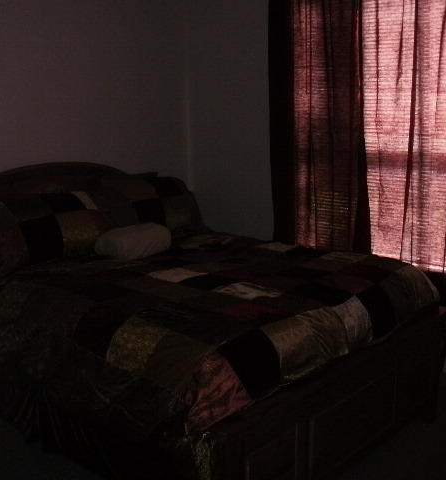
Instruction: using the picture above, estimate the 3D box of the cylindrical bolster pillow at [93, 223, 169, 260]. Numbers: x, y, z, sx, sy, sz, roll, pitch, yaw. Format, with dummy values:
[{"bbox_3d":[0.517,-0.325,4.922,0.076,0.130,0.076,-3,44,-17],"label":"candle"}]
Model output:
[{"bbox_3d":[-0.481,0.011,3.628,0.430,0.170,0.175,-9,13,-36],"label":"cylindrical bolster pillow"}]

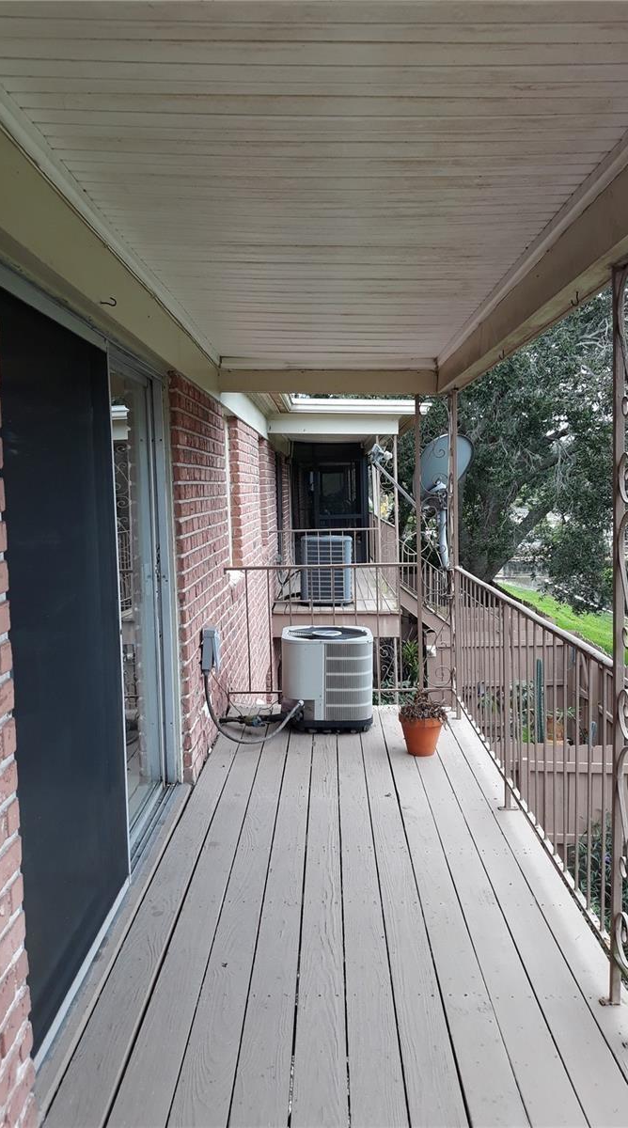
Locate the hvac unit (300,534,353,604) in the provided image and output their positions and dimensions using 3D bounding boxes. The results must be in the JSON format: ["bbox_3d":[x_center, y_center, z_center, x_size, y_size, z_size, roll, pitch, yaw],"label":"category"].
[{"bbox_3d":[0.170,0.076,12.084,0.672,0.884,0.672,0,5,1],"label":"hvac unit"}]

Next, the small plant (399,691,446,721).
[{"bbox_3d":[0.626,0.801,5.236,0.263,0.146,0.247,0,5,1],"label":"small plant"}]

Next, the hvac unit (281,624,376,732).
[{"bbox_3d":[0.090,0.741,5.983,0.596,0.572,0.596,0,5,1],"label":"hvac unit"}]

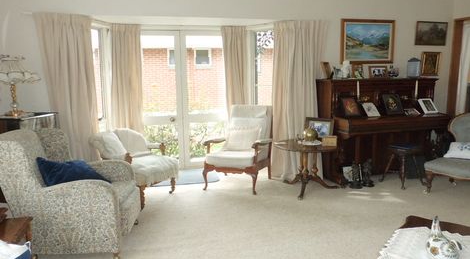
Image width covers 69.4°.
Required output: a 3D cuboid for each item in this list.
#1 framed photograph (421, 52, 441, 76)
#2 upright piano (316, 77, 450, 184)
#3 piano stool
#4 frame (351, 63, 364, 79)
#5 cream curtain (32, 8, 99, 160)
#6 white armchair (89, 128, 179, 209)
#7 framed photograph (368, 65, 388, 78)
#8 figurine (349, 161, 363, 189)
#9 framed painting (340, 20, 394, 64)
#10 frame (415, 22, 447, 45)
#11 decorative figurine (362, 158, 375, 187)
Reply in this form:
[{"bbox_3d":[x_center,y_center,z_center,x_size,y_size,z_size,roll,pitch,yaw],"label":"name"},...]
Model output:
[{"bbox_3d":[2.870,-0.957,4.962,0.323,0.340,0.035,-4,10,-16],"label":"framed photograph"},{"bbox_3d":[1.893,-0.007,4.290,1.507,1.236,0.690,-3,9,-15],"label":"upright piano"},{"bbox_3d":[2.003,0.419,4.041,0.384,0.463,0.384,-3,9,-15],"label":"piano stool"},{"bbox_3d":[1.555,-0.736,4.306,0.153,0.197,0.039,-4,-3,-21],"label":"frame"},{"bbox_3d":[-1.754,-0.213,3.684,0.550,2.030,0.130,-4,10,-16],"label":"cream curtain"},{"bbox_3d":[-1.137,0.420,3.818,0.740,0.730,0.620,4,11,24],"label":"white armchair"},{"bbox_3d":[1.931,-0.764,4.564,0.265,0.155,0.040,-2,10,-7],"label":"framed photograph"},{"bbox_3d":[1.478,0.544,4.114,0.155,0.314,0.150,0,10,6],"label":"figurine"},{"bbox_3d":[1.769,-1.154,4.493,0.823,0.556,0.039,-3,9,-15],"label":"framed painting"},{"bbox_3d":[2.765,-1.338,4.761,0.534,0.320,0.029,-3,9,-15],"label":"frame"},{"bbox_3d":[1.601,0.503,4.037,0.133,0.314,0.128,-3,9,-15],"label":"decorative figurine"}]

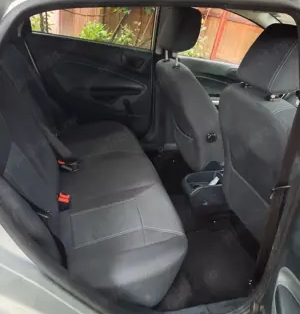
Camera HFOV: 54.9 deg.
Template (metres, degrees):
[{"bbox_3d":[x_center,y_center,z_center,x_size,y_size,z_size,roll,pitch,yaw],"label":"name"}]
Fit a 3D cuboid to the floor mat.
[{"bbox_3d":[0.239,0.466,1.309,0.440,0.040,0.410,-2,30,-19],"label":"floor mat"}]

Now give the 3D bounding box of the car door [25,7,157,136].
[{"bbox_3d":[-0.371,-0.502,1.790,0.870,0.930,0.180,-2,30,-19],"label":"car door"}]

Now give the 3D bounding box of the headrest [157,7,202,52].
[{"bbox_3d":[0.149,-0.654,1.480,0.135,0.210,0.265,-9,32,-14],"label":"headrest"}]

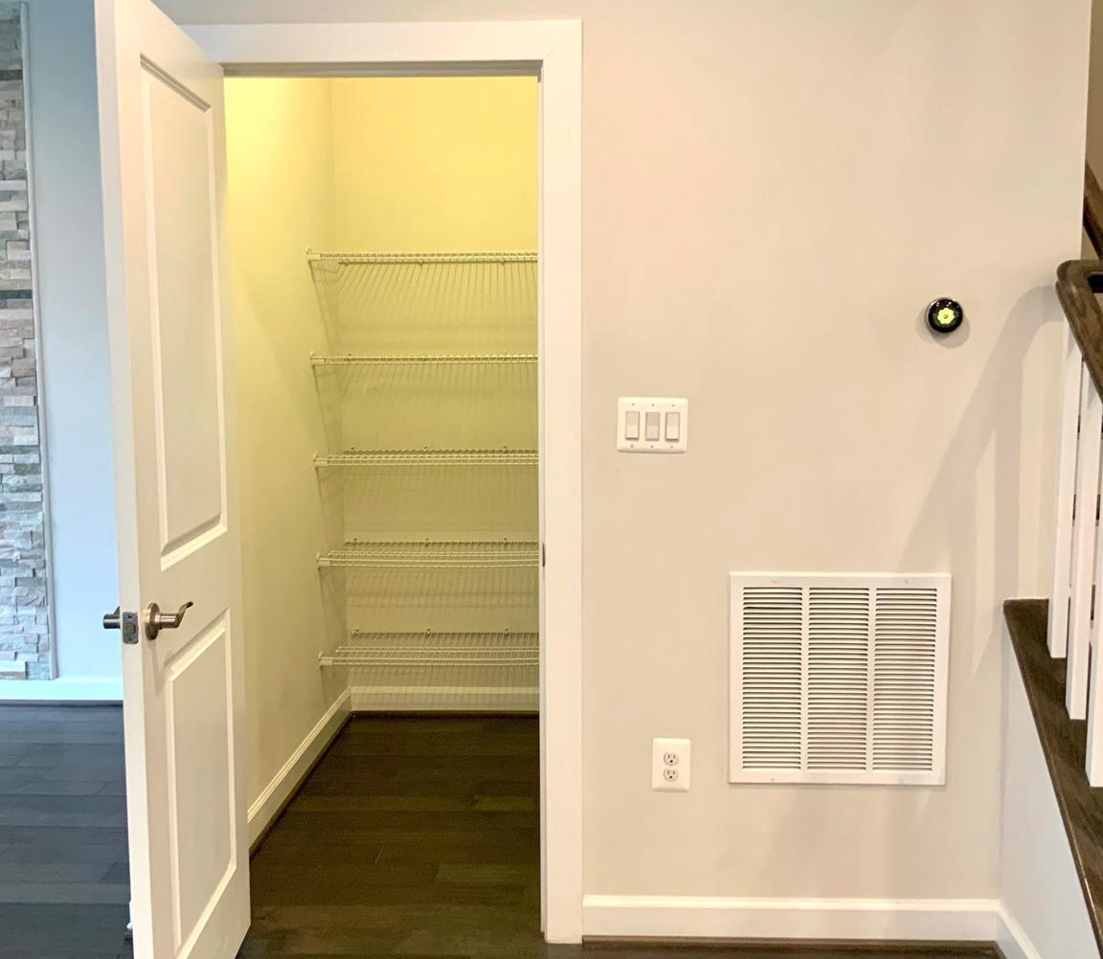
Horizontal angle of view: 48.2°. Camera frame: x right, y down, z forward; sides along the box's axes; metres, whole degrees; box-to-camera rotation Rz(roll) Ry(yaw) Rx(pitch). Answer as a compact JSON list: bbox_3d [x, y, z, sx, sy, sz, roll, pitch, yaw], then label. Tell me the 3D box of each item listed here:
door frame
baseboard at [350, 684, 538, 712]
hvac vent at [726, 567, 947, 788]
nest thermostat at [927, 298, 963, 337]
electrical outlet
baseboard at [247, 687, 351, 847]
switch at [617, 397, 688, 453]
[{"bbox_3d":[-0.400,0.040,2.930,0.951,2.147,0.133,0,6,3],"label":"door frame"},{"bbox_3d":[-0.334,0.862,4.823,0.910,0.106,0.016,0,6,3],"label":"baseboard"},{"bbox_3d":[0.666,0.466,2.861,0.501,0.499,0.018,0,6,3],"label":"hvac vent"},{"bbox_3d":[0.880,-0.365,2.761,0.083,0.083,0.031,0,6,3],"label":"nest thermostat"},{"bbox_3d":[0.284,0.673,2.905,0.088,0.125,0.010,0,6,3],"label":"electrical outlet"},{"bbox_3d":[-0.830,0.939,4.069,0.016,0.108,1.580,0,6,3],"label":"baseboard"},{"bbox_3d":[0.233,-0.125,2.827,0.160,0.125,0.012,0,6,3],"label":"switch"}]

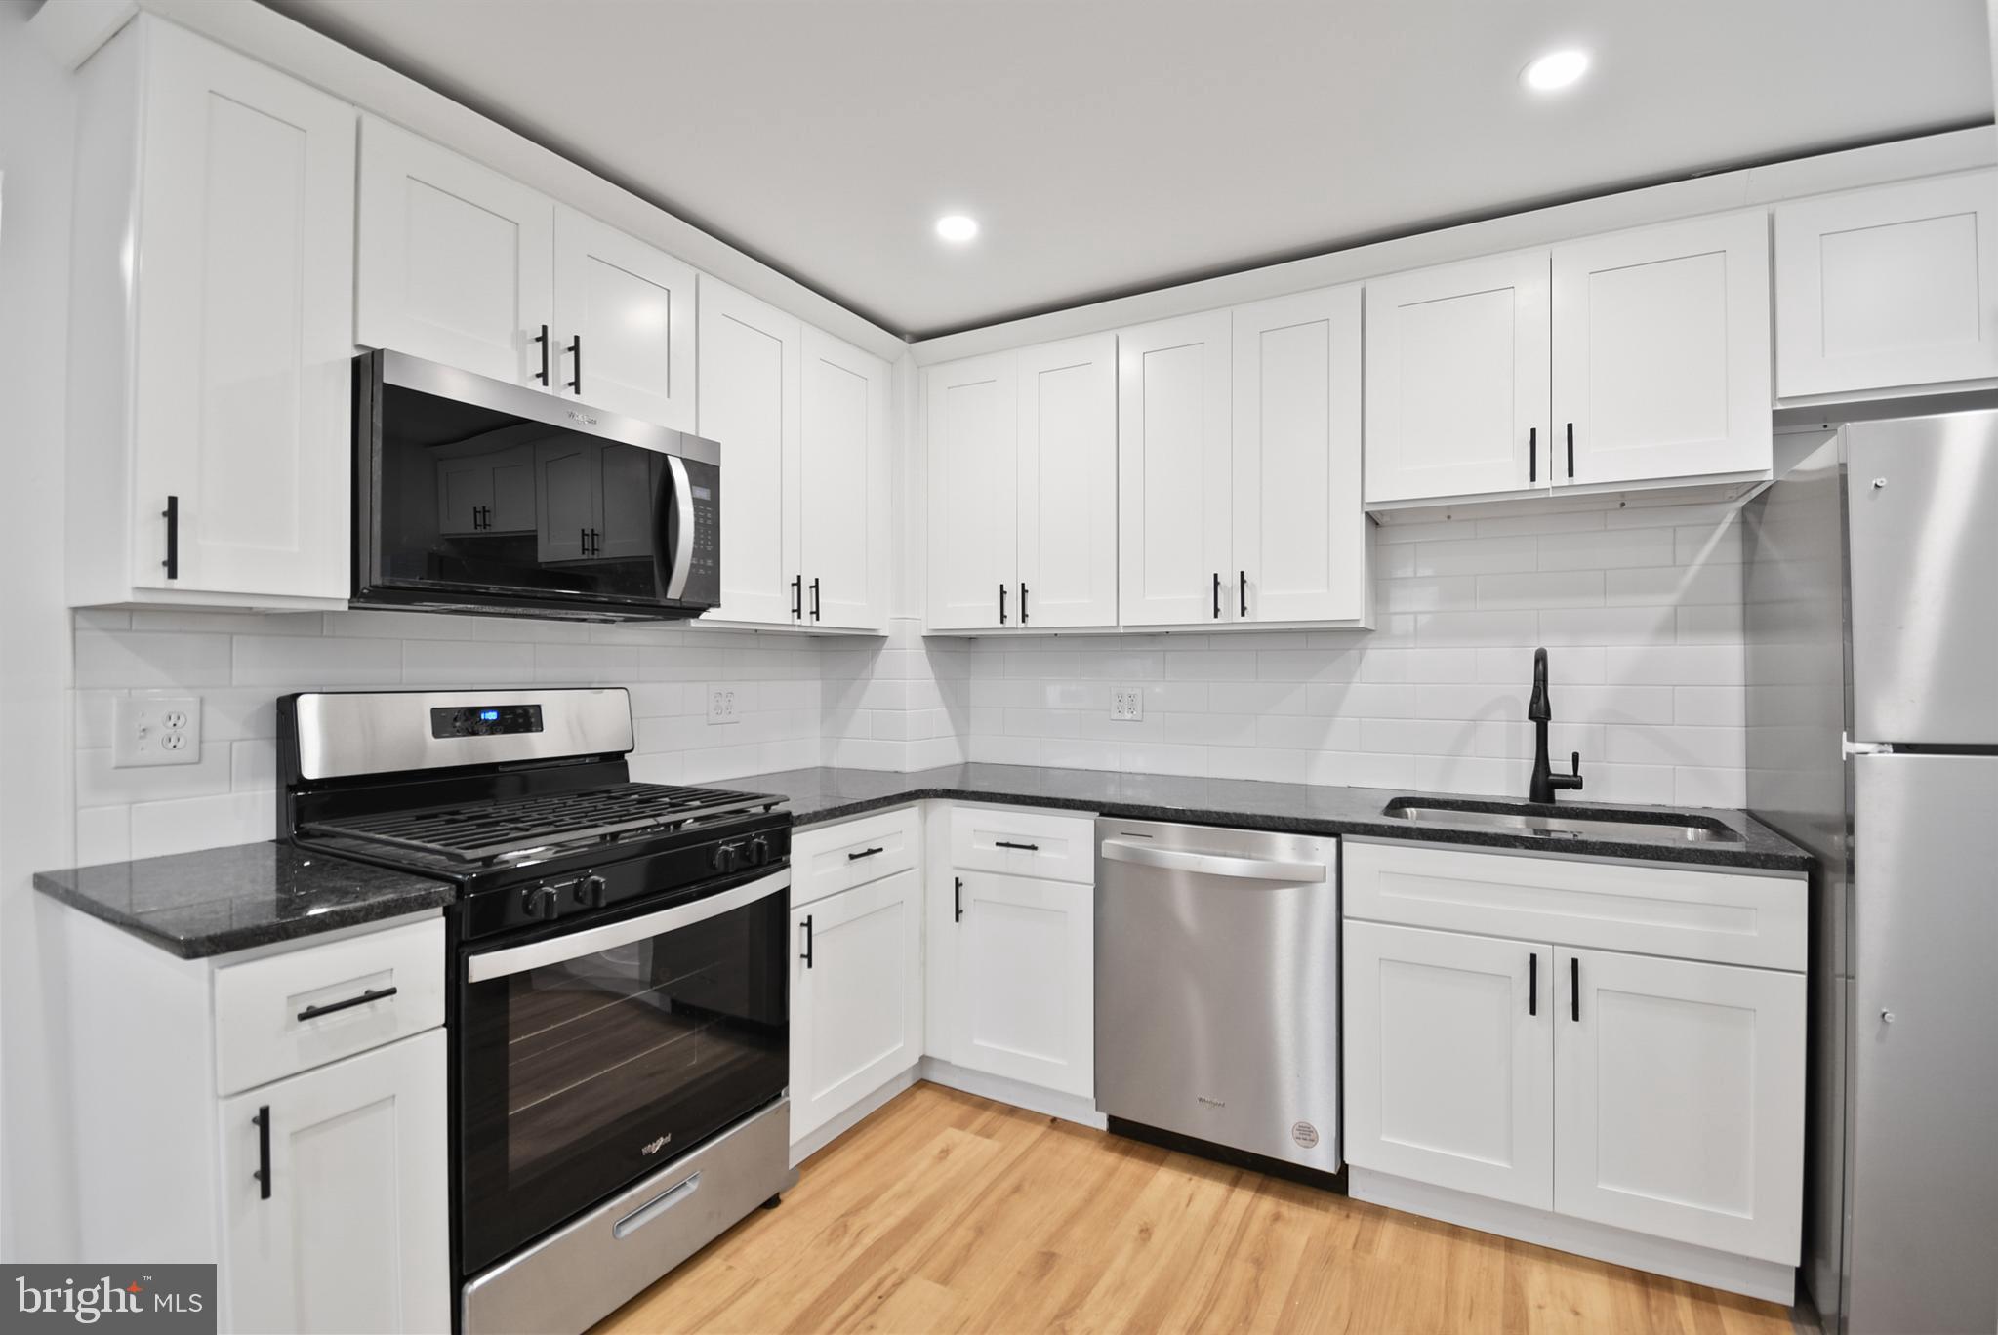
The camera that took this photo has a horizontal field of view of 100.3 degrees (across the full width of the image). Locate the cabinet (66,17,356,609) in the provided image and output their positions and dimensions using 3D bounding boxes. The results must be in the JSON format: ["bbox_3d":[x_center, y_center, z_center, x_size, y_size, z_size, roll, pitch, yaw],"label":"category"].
[{"bbox_3d":[-1.413,-0.568,1.507,0.335,0.922,0.294,0,0,32],"label":"cabinet"}]

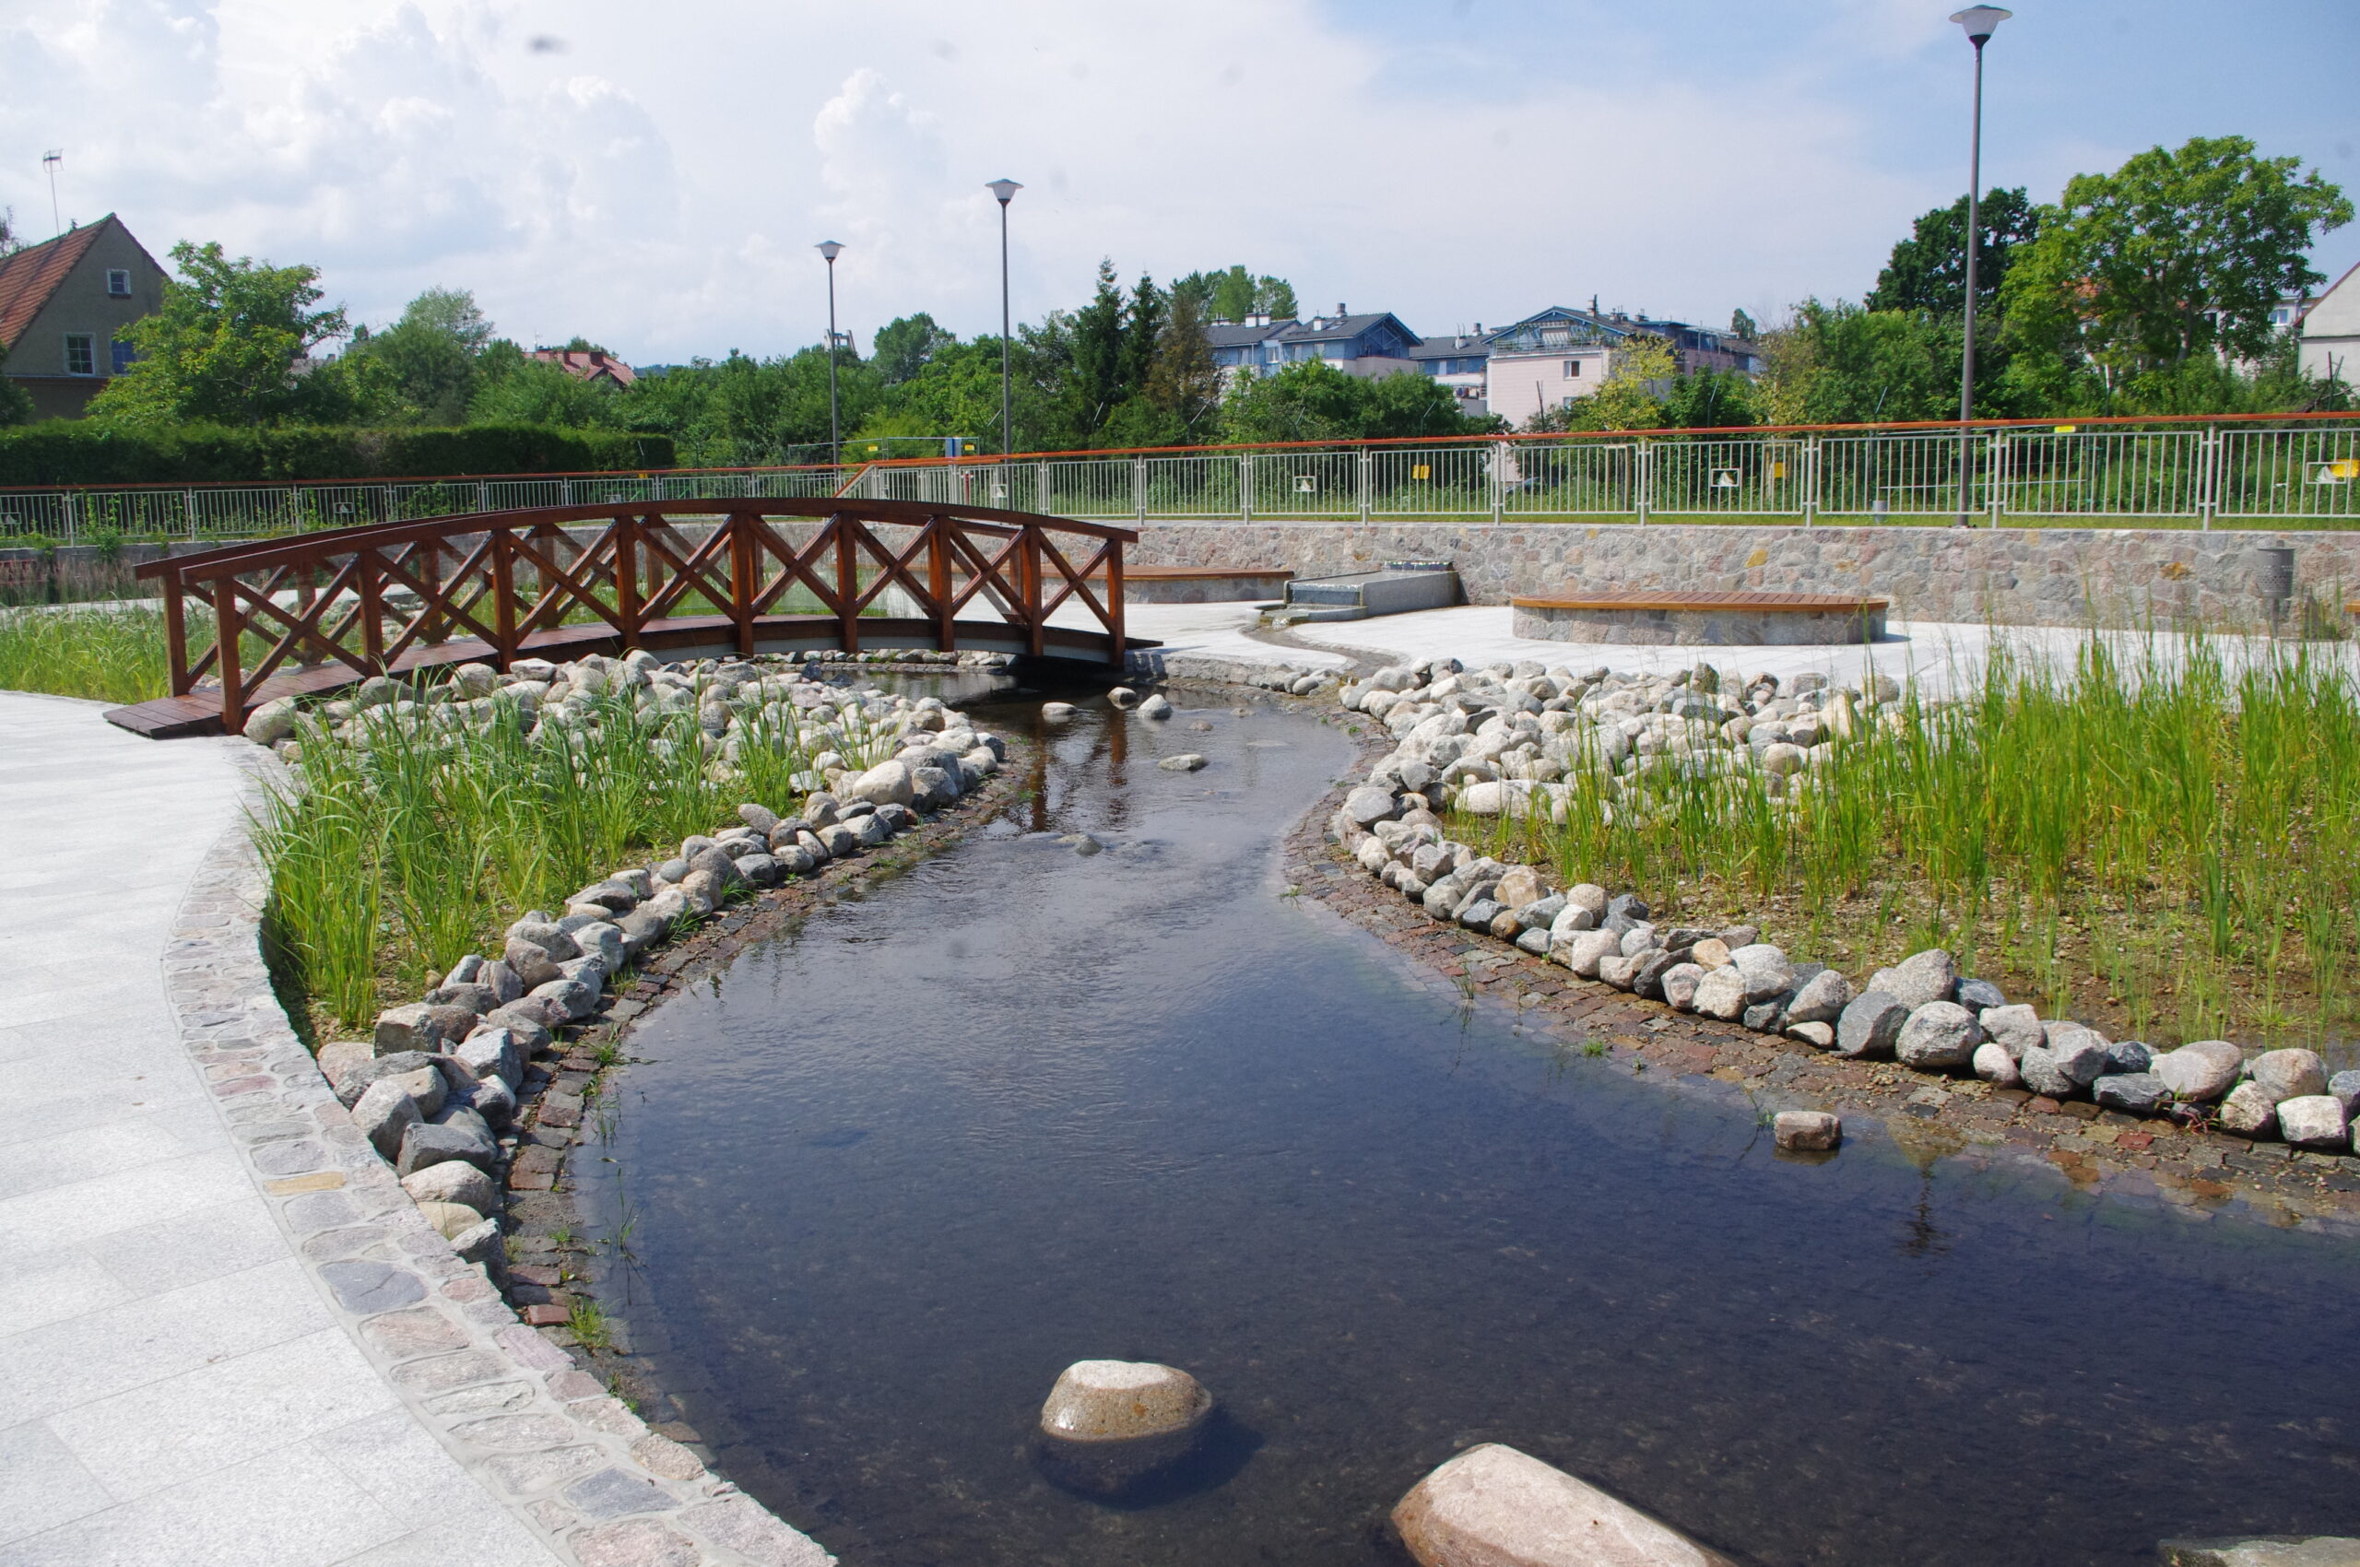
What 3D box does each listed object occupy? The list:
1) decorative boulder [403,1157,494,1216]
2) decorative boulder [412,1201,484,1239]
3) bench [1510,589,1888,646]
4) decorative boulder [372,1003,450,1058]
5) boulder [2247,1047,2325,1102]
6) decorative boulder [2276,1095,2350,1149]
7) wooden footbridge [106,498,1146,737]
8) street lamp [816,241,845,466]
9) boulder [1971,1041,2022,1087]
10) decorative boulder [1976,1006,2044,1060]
[{"bbox_3d":[-1.725,0.958,4.166,0.210,0.150,0.175,-5,10,-23],"label":"decorative boulder"},{"bbox_3d":[-1.692,1.015,4.080,0.190,0.130,0.160,-5,10,-23],"label":"decorative boulder"},{"bbox_3d":[5.300,-1.693,18.128,3.750,0.420,1.900,3,10,20],"label":"bench"},{"bbox_3d":[-2.255,0.733,5.184,0.215,0.170,0.190,-5,10,-24],"label":"decorative boulder"},{"bbox_3d":[3.200,0.855,5.110,0.225,0.165,0.200,5,11,33],"label":"boulder"},{"bbox_3d":[2.839,0.848,4.430,0.170,0.125,0.155,5,11,33],"label":"decorative boulder"},{"bbox_3d":[-4.202,-1.668,15.371,9.030,1.600,1.880,-9,12,-40],"label":"wooden footbridge"},{"bbox_3d":[-7.145,-8.318,36.500,0.620,5.600,0.620,-2,9,-11],"label":"street lamp"},{"bbox_3d":[2.486,0.856,5.380,0.145,0.130,0.140,4,10,25],"label":"boulder"},{"bbox_3d":[2.608,0.784,5.550,0.200,0.170,0.170,4,10,26],"label":"decorative boulder"}]

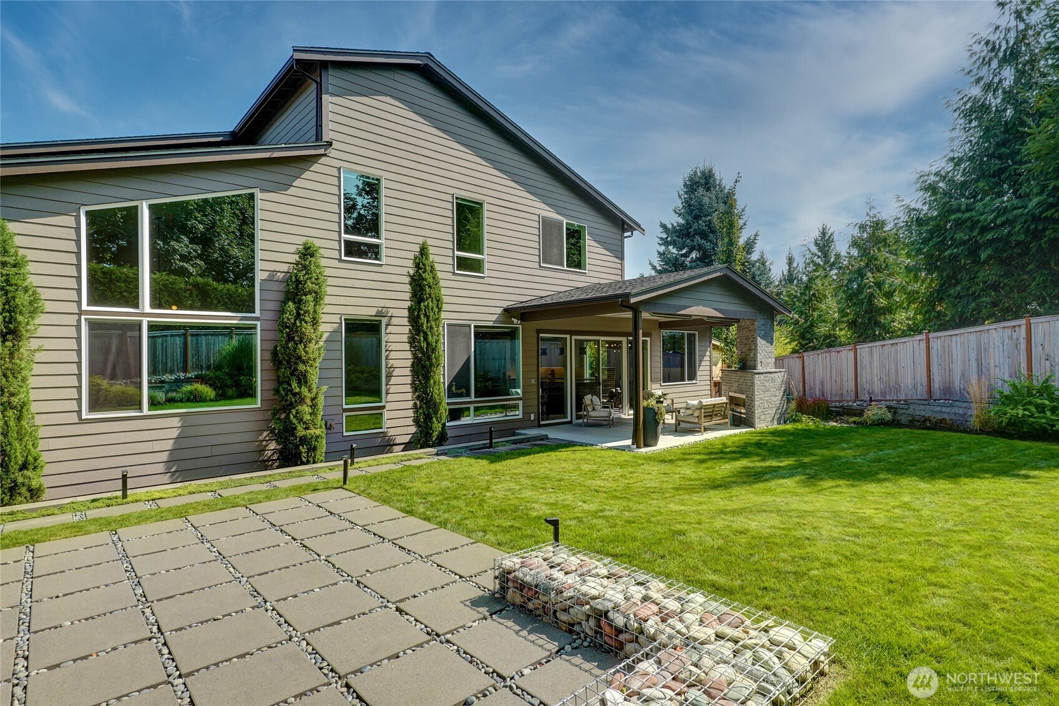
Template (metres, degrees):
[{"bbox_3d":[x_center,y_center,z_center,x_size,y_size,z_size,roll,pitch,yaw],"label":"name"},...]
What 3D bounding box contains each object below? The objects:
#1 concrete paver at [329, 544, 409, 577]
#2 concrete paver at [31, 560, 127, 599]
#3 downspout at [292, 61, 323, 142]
[{"bbox_3d":[-1.523,2.005,5.082,0.605,0.055,0.605,0,-1,-43],"label":"concrete paver"},{"bbox_3d":[-3.907,2.001,4.610,0.606,0.050,0.606,0,-2,-42],"label":"concrete paver"},{"bbox_3d":[-4.239,-4.685,10.049,0.520,1.468,0.100,0,-1,-42],"label":"downspout"}]

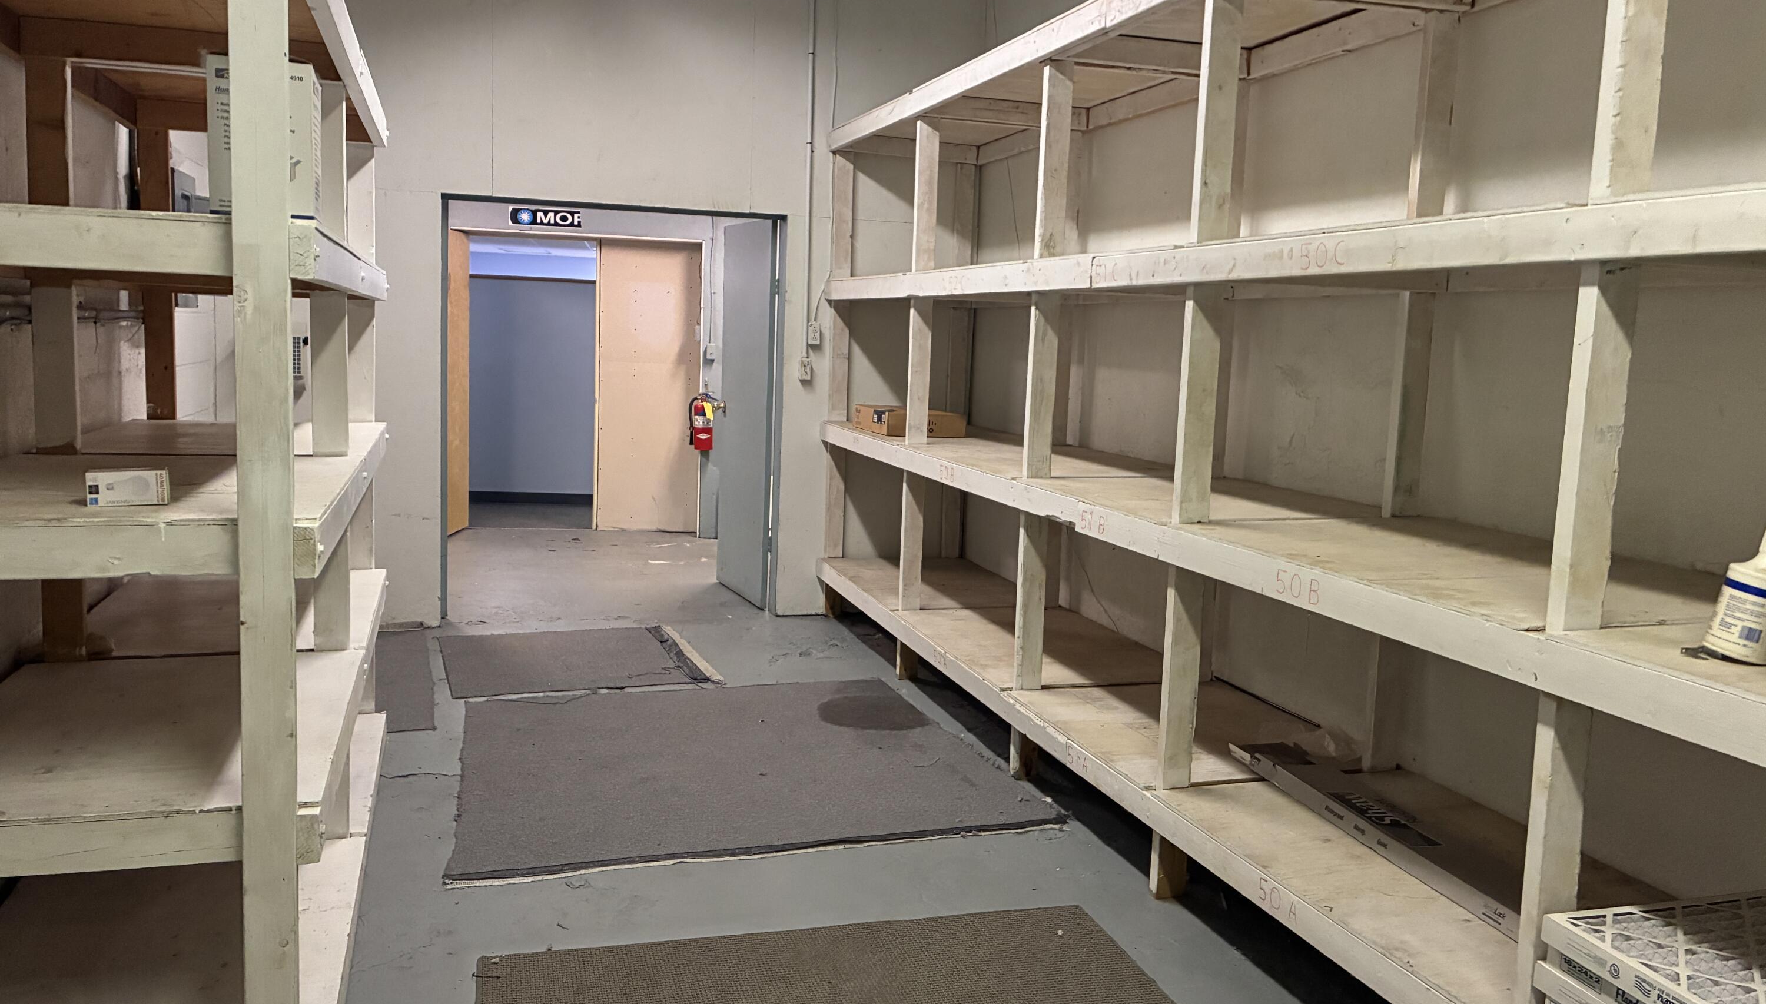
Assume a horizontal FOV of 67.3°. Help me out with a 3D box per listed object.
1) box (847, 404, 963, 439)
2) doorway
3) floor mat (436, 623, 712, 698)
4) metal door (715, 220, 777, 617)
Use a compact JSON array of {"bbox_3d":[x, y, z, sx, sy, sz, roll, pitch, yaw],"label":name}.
[{"bbox_3d":[0.124,-0.399,6.527,0.380,0.106,0.664,0,7,-15],"label":"box"},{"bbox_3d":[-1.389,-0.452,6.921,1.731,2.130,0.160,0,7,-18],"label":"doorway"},{"bbox_3d":[-1.452,0.716,6.101,1.064,0.012,1.126,-1,8,-21],"label":"floor mat"},{"bbox_3d":[-0.775,-0.513,7.580,0.050,2.104,0.856,-1,8,-24],"label":"metal door"}]

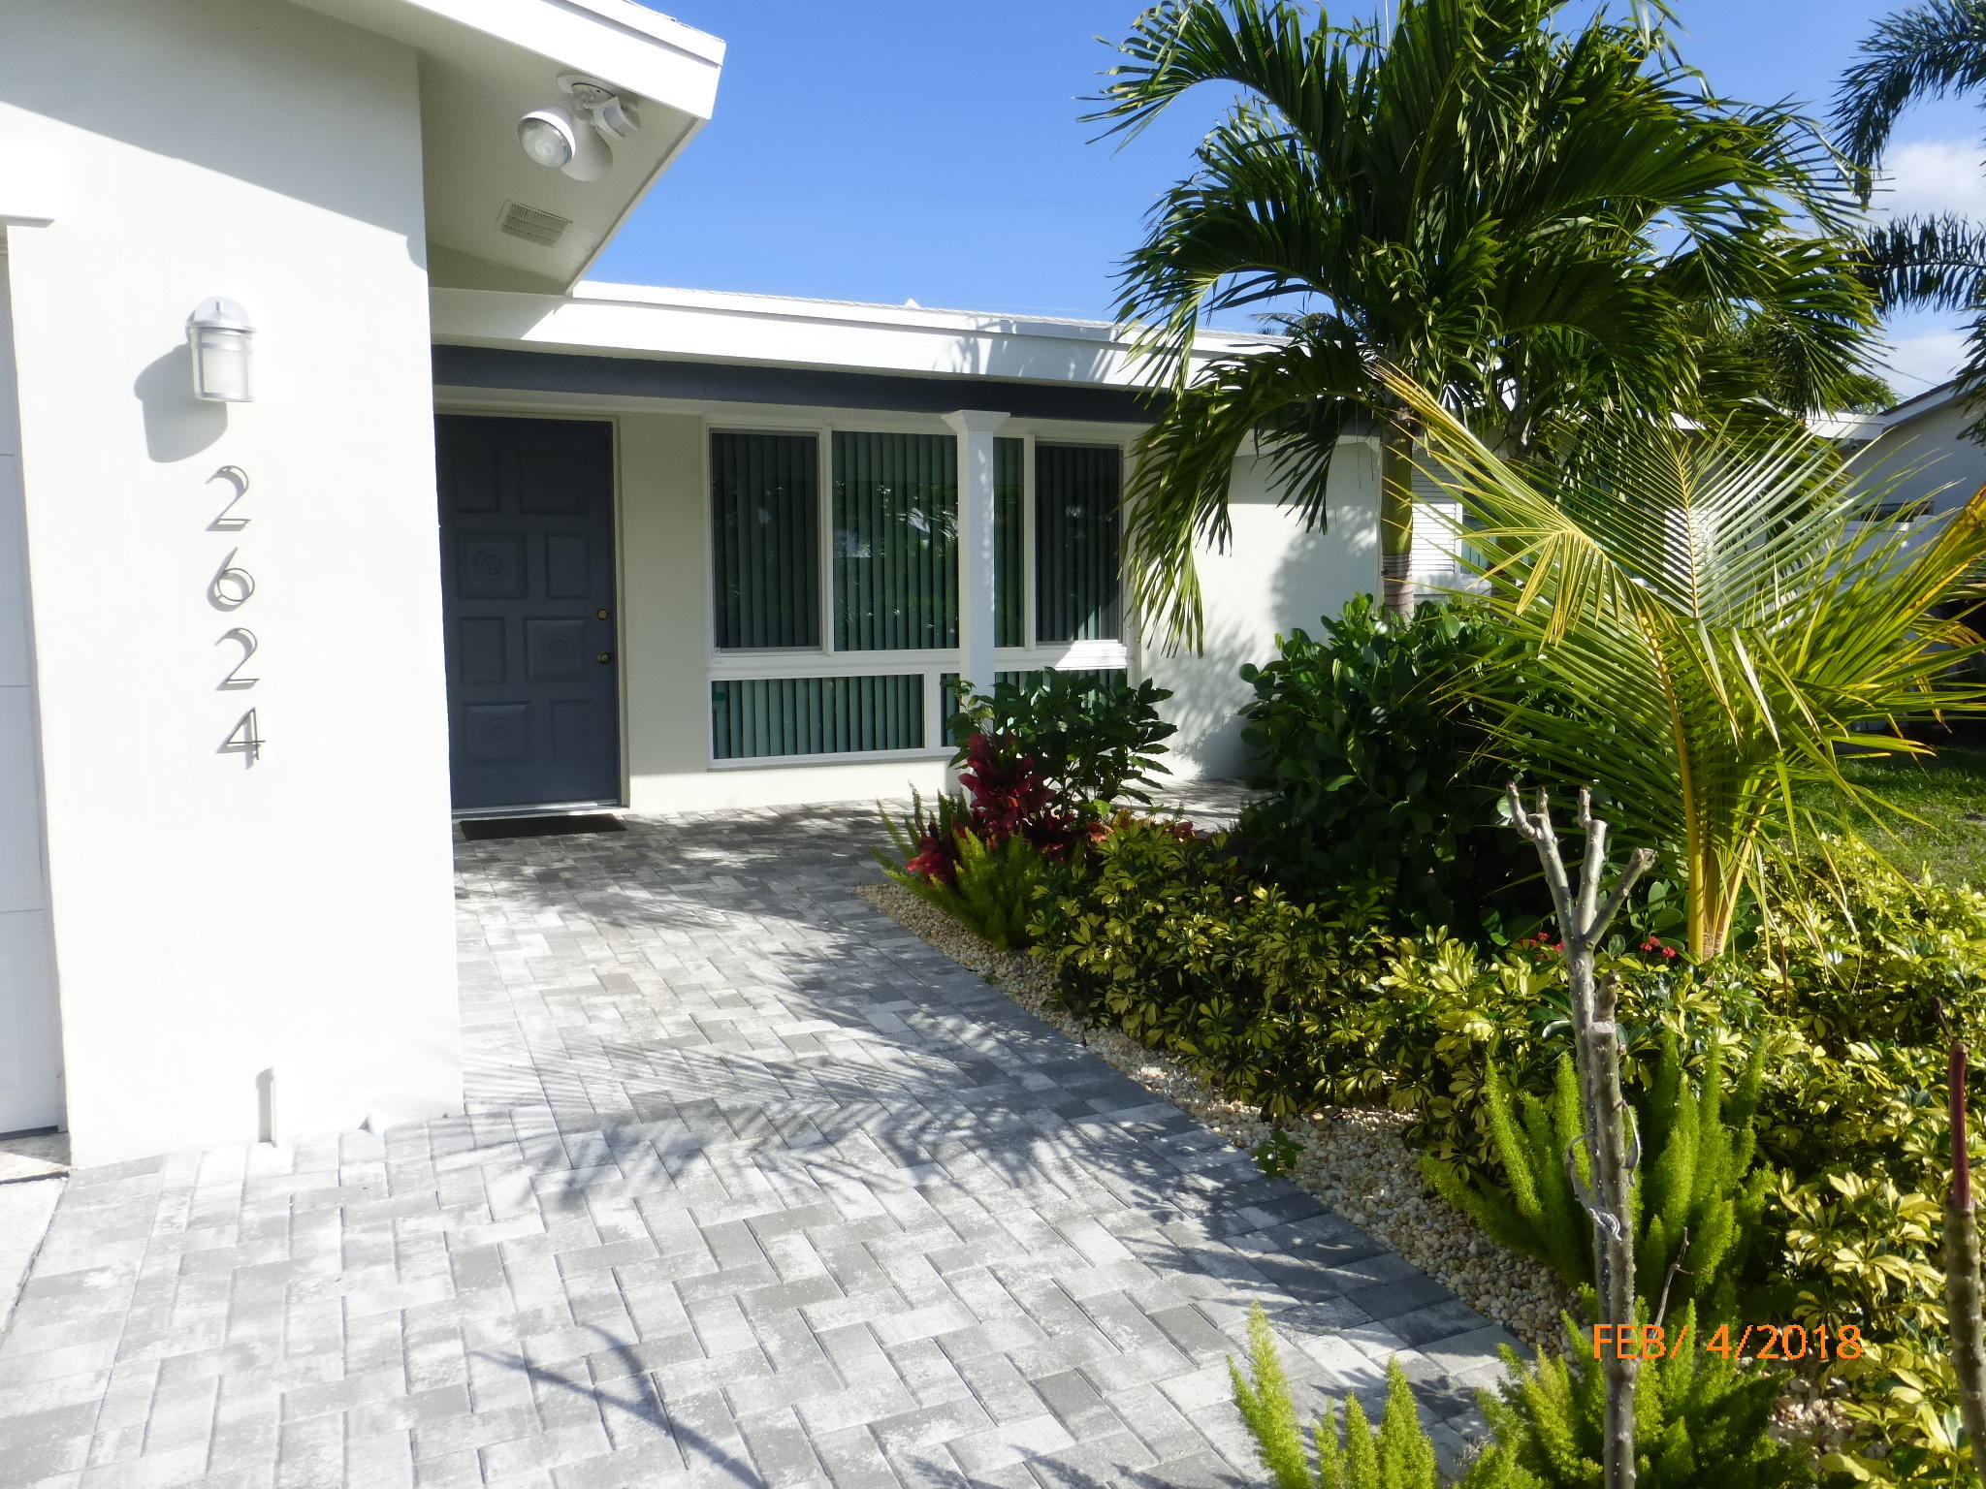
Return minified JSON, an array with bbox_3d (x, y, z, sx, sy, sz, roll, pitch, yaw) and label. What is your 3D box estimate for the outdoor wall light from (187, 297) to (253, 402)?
[{"bbox_3d":[-1.725,-0.876,3.076,0.135,0.240,0.180,-3,7,-25],"label":"outdoor wall light"}]

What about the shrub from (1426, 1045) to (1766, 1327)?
[{"bbox_3d":[1.298,0.922,2.912,0.670,0.510,0.570,3,7,25],"label":"shrub"}]

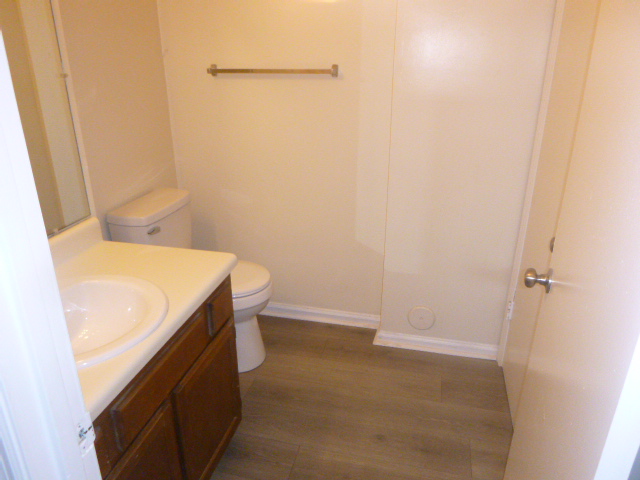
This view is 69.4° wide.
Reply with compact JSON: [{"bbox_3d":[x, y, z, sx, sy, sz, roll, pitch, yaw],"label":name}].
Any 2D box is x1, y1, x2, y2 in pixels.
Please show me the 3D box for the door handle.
[{"bbox_3d":[0.562,0.103,1.187,0.062,0.063,0.062,7,22,17],"label":"door handle"}]

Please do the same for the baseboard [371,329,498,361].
[{"bbox_3d":[0.601,0.550,2.434,0.632,0.085,0.020,5,22,12],"label":"baseboard"}]

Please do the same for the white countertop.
[{"bbox_3d":[-0.653,0.162,1.246,0.565,0.139,0.916,5,22,12],"label":"white countertop"}]

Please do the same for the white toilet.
[{"bbox_3d":[-0.555,0.220,2.278,0.676,0.812,0.431,5,22,12],"label":"white toilet"}]

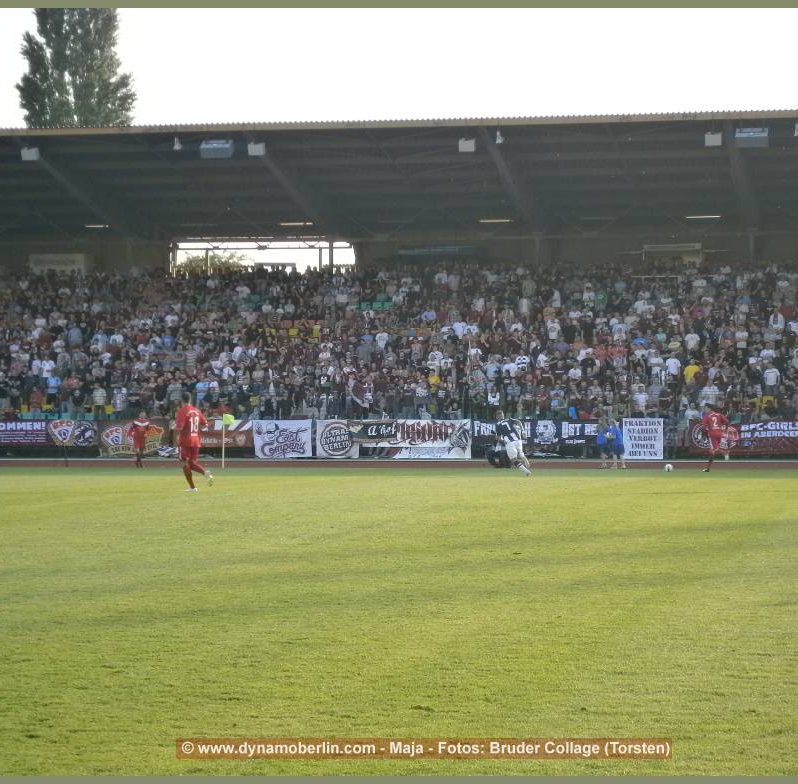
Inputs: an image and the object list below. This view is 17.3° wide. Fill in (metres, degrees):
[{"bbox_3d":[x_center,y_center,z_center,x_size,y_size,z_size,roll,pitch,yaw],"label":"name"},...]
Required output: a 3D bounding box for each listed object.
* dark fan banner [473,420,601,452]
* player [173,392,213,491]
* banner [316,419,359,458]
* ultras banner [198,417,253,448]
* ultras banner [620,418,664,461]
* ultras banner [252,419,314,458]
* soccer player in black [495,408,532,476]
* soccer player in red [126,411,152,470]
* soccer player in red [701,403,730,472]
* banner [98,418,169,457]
[{"bbox_3d":[4.203,1.261,77.701,4.096,0.831,0.050,0,-1,11],"label":"dark fan banner"},{"bbox_3d":[-3.633,0.888,46.300,0.650,1.759,0.550,0,-1,44],"label":"player"},{"bbox_3d":[-1.838,1.423,78.849,1.324,1.159,0.050,0,-1,11],"label":"banner"},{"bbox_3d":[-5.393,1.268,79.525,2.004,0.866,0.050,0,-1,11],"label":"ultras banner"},{"bbox_3d":[7.186,1.389,77.135,1.208,1.199,0.050,0,-1,11],"label":"ultras banner"},{"bbox_3d":[-3.509,1.436,79.167,1.831,1.149,0.050,0,-1,11],"label":"ultras banner"},{"bbox_3d":[2.711,1.207,62.000,0.780,1.563,0.900,0,-1,-23],"label":"soccer player in black"},{"bbox_3d":[-7.432,1.356,75.000,0.600,1.653,0.380,0,-1,-3],"label":"soccer player in red"},{"bbox_3d":[8.086,1.177,66.800,0.650,1.742,0.800,0,-1,-20],"label":"soccer player in red"},{"bbox_3d":[-9.036,1.568,89.256,2.515,1.295,0.050,0,-1,11],"label":"banner"}]

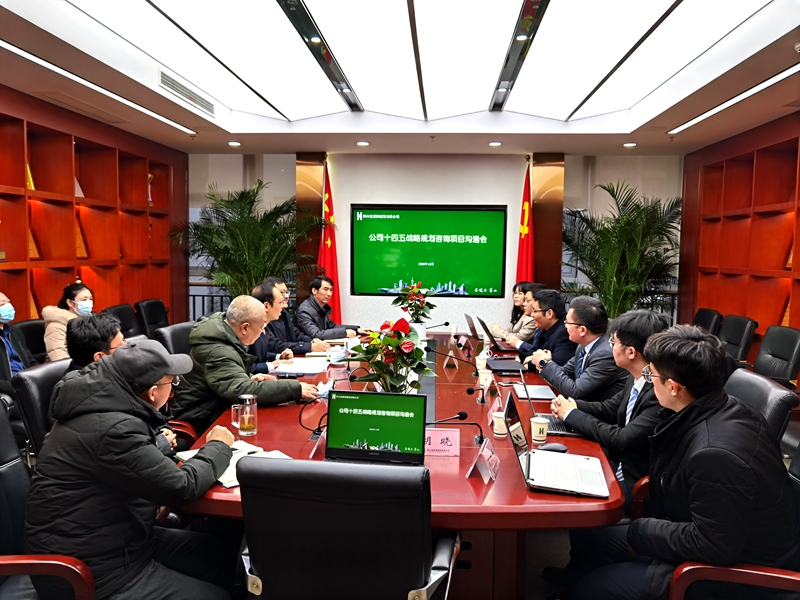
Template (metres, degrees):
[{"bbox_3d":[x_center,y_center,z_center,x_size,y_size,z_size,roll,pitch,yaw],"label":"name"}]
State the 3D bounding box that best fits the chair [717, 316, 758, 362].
[{"bbox_3d":[2.507,0.666,5.103,0.650,1.000,0.600,1,4,-1],"label":"chair"}]

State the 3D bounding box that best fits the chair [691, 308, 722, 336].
[{"bbox_3d":[2.520,0.604,5.660,0.650,1.000,0.600,1,4,4],"label":"chair"}]

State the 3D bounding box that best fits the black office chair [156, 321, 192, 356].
[{"bbox_3d":[-1.223,0.664,4.356,0.660,1.020,0.600,1,4,4],"label":"black office chair"}]

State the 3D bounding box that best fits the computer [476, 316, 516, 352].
[{"bbox_3d":[0.826,0.270,4.930,0.360,0.225,0.350,1,4,4],"label":"computer"}]

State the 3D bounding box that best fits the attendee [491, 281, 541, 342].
[{"bbox_3d":[1.193,0.475,5.632,0.750,1.250,0.500,0,4,-8],"label":"attendee"}]

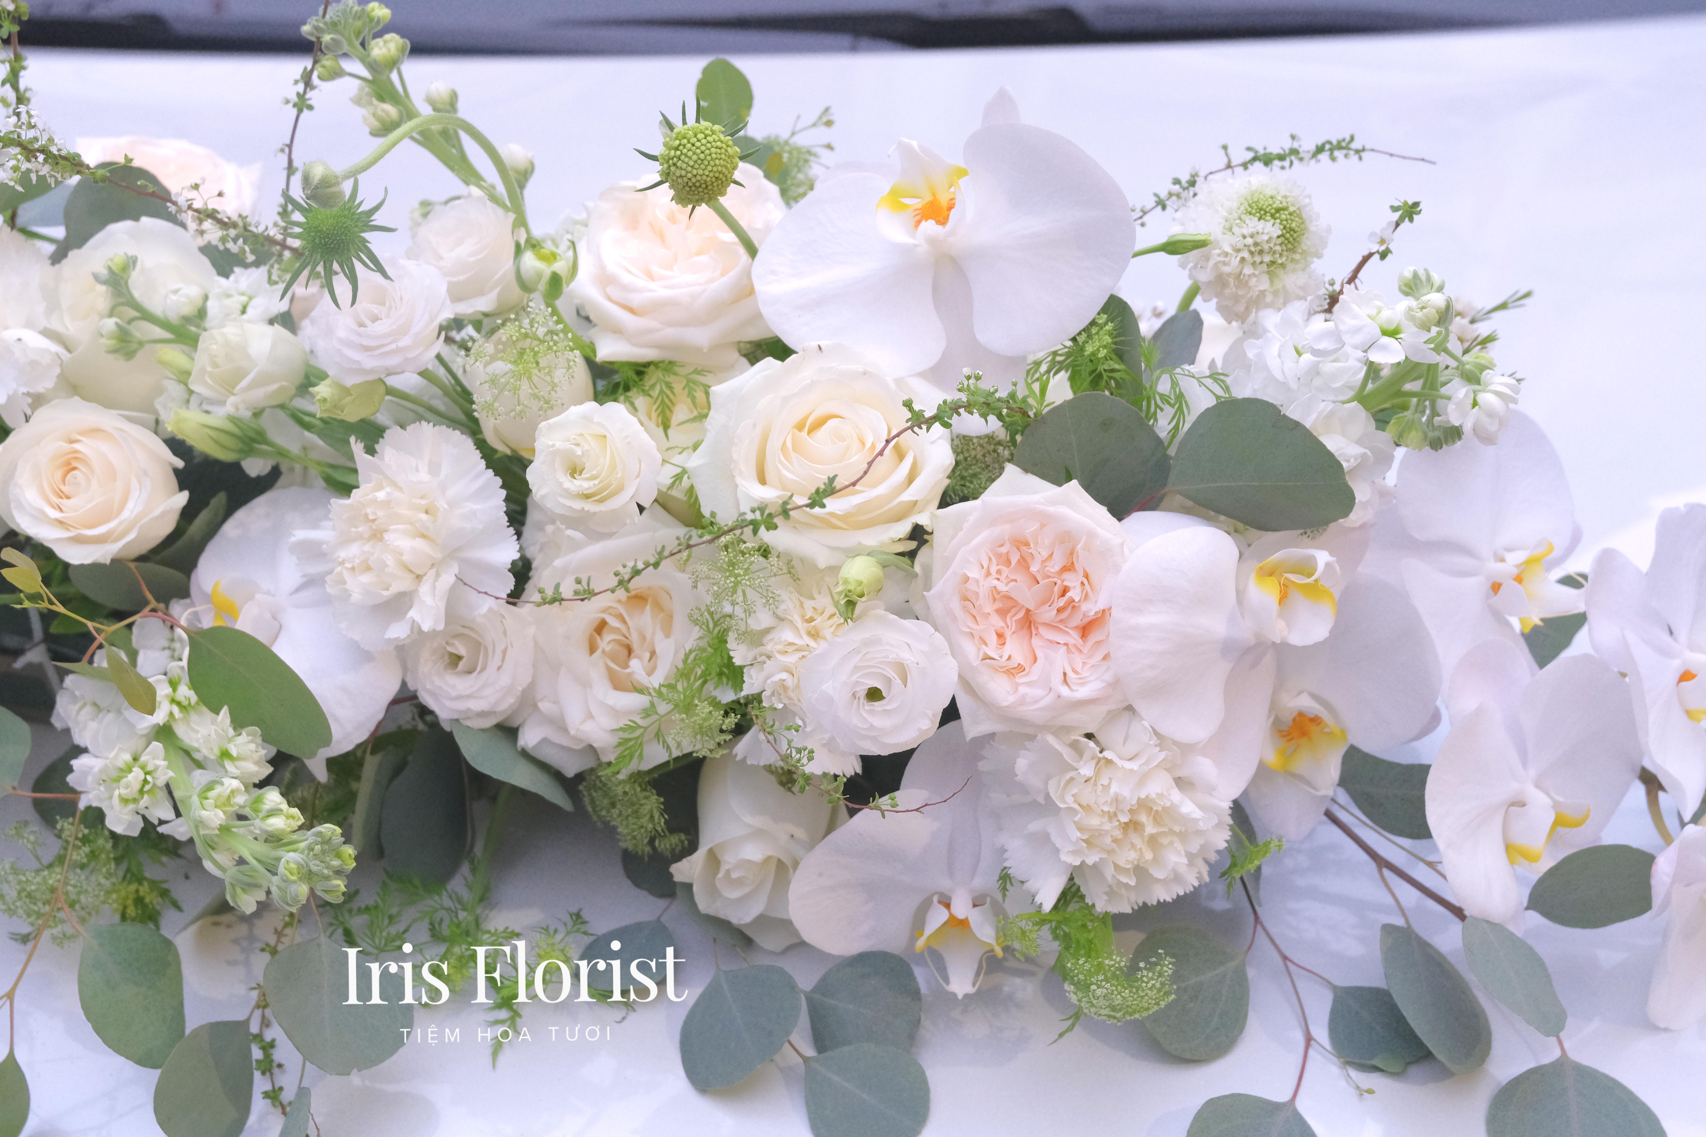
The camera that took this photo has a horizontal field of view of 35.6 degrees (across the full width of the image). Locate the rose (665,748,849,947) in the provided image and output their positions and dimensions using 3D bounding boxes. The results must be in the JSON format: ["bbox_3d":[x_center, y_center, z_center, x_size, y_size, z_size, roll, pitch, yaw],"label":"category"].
[{"bbox_3d":[-0.035,0.106,1.010,0.067,0.067,0.076,4,37,5],"label":"rose"}]

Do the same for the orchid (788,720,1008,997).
[{"bbox_3d":[0.034,0.093,0.860,0.108,0.092,0.040,1,7,1],"label":"orchid"}]

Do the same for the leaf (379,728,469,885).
[{"bbox_3d":[-0.147,0.080,0.905,0.031,0.056,0.009,0,12,0],"label":"leaf"}]

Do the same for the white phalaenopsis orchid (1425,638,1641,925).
[{"bbox_3d":[0.217,0.068,0.850,0.088,0.095,0.042,-31,25,-21],"label":"white phalaenopsis orchid"}]

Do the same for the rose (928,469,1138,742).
[{"bbox_3d":[0.060,0.011,0.884,0.073,0.086,0.056,-2,-3,-3],"label":"rose"}]

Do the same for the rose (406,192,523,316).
[{"bbox_3d":[-0.132,-0.106,0.900,0.041,0.040,0.043,0,69,0],"label":"rose"}]

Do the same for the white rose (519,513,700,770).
[{"bbox_3d":[-0.072,0.022,0.805,0.060,0.074,0.055,0,3,-6],"label":"white rose"}]

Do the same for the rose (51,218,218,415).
[{"bbox_3d":[-0.241,-0.084,0.890,0.056,0.052,0.064,0,79,30],"label":"rose"}]

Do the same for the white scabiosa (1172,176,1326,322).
[{"bbox_3d":[0.140,-0.112,0.929,0.053,0.036,0.052,-14,74,-23],"label":"white scabiosa"}]

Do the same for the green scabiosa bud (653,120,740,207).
[{"bbox_3d":[-0.049,-0.126,0.830,0.026,0.023,0.027,0,72,12],"label":"green scabiosa bud"}]

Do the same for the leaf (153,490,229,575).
[{"bbox_3d":[-0.225,-0.009,0.905,0.031,0.009,0.044,41,86,23],"label":"leaf"}]

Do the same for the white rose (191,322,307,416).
[{"bbox_3d":[-0.198,-0.066,0.870,0.041,0.034,0.034,-4,6,-42],"label":"white rose"}]

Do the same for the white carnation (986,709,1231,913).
[{"bbox_3d":[0.081,0.077,0.835,0.076,0.066,0.048,6,7,-13],"label":"white carnation"}]

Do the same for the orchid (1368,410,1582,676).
[{"bbox_3d":[0.208,-0.006,0.890,0.088,0.096,0.042,18,-12,-28],"label":"orchid"}]

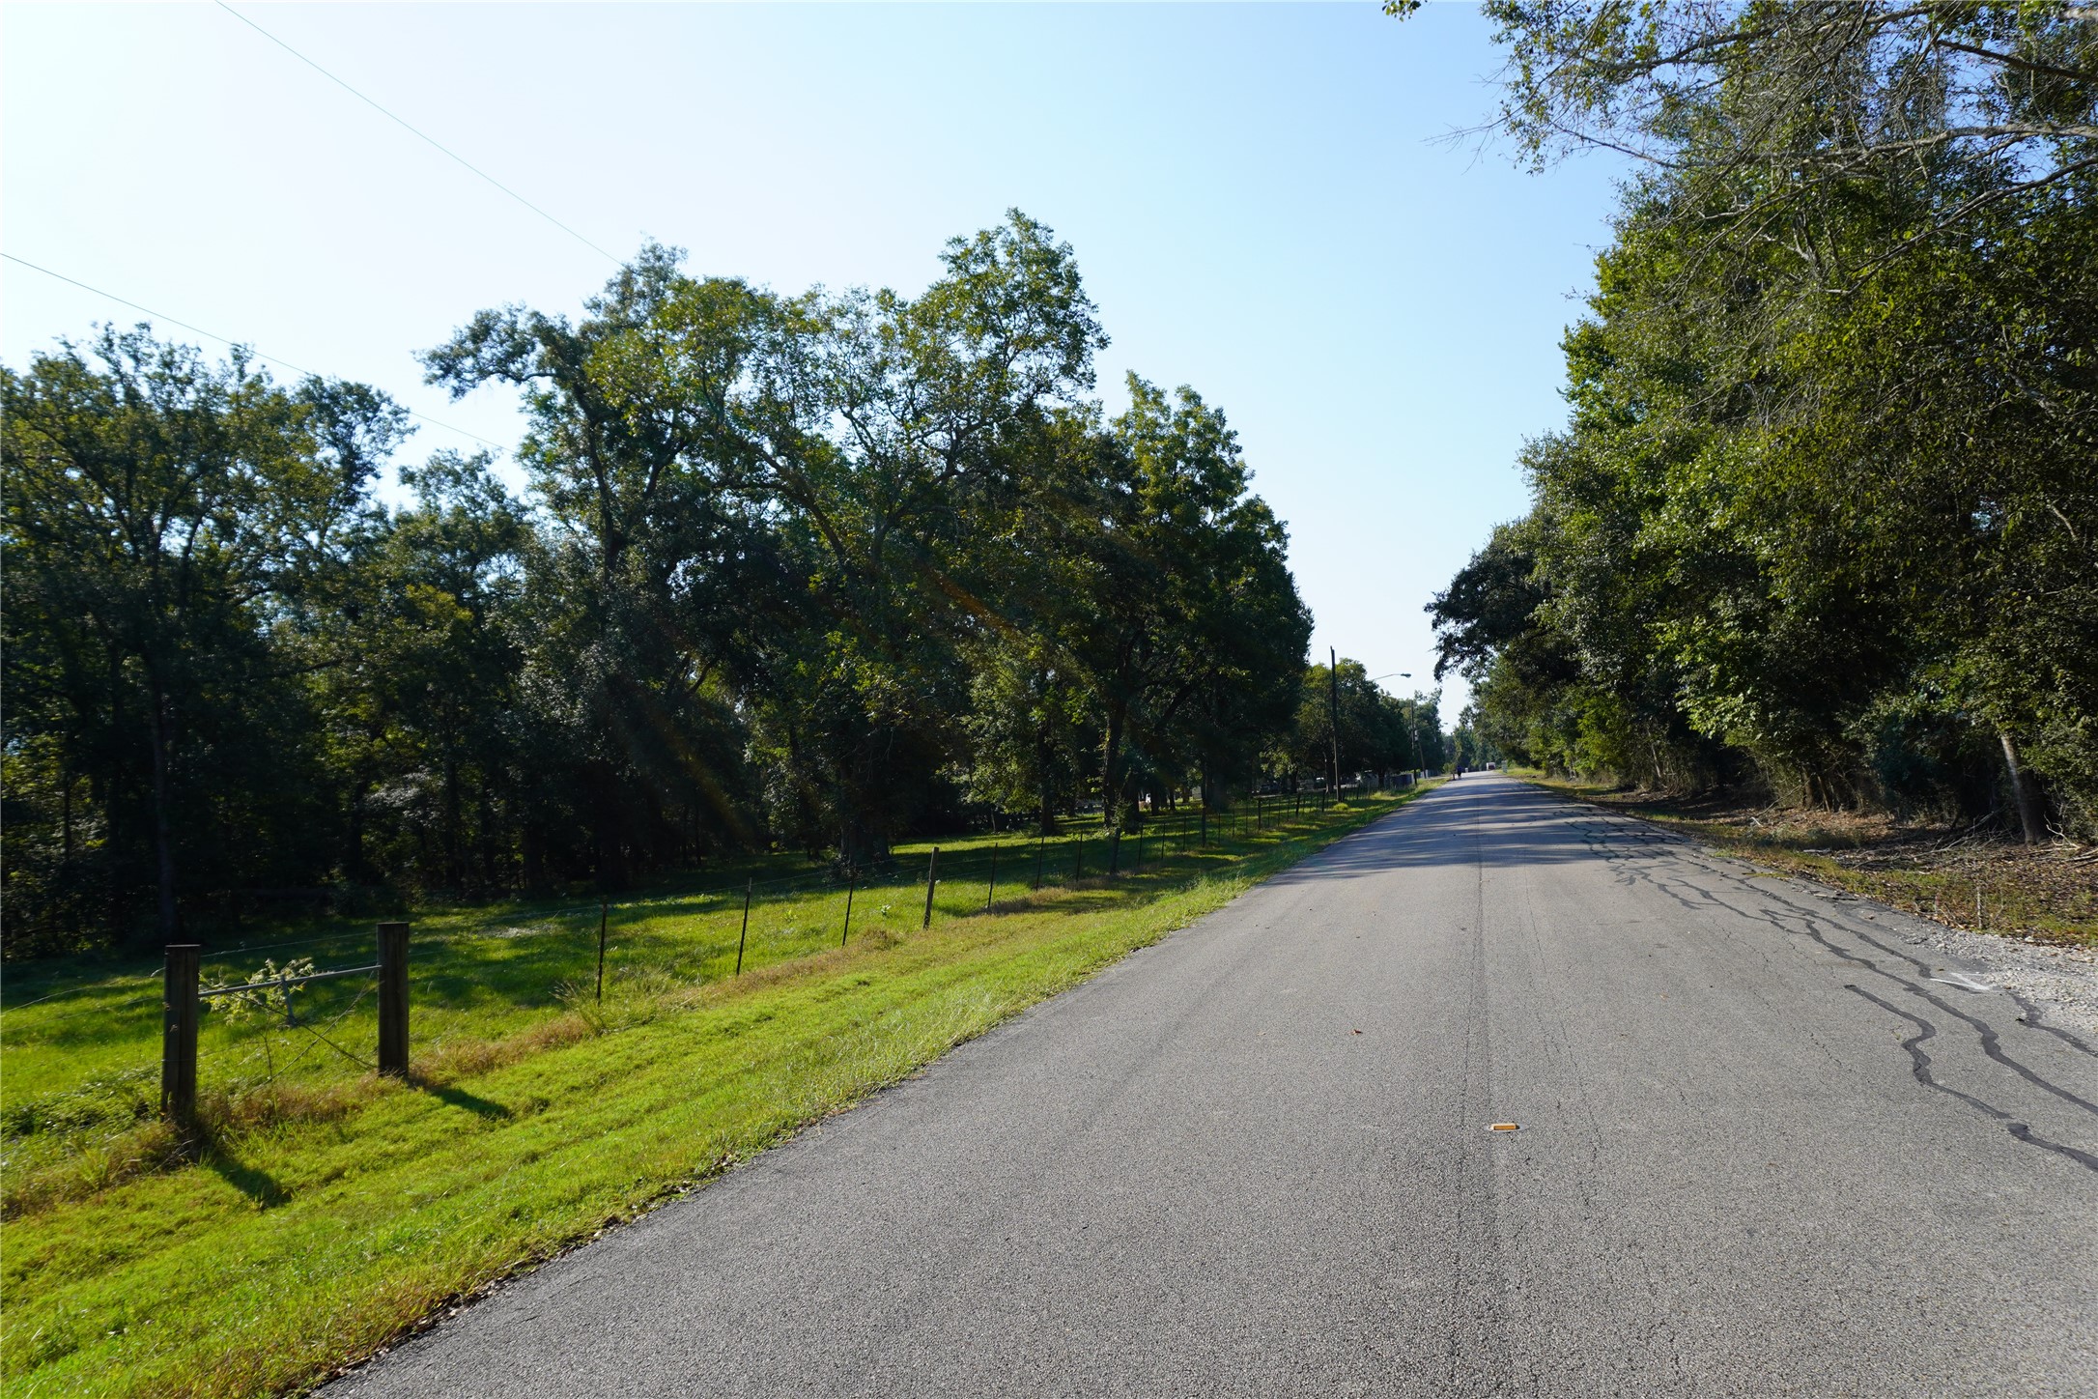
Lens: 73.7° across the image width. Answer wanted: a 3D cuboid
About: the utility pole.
[{"bbox_3d":[13.938,1.236,68.000,0.250,7.600,0.250,-2,-3,0],"label":"utility pole"}]

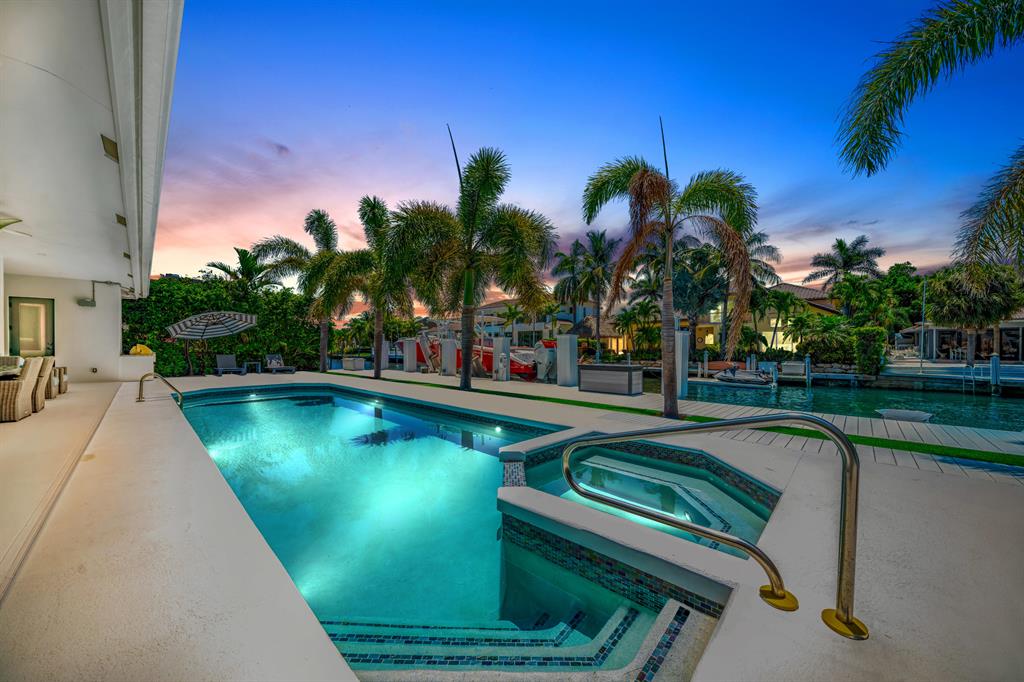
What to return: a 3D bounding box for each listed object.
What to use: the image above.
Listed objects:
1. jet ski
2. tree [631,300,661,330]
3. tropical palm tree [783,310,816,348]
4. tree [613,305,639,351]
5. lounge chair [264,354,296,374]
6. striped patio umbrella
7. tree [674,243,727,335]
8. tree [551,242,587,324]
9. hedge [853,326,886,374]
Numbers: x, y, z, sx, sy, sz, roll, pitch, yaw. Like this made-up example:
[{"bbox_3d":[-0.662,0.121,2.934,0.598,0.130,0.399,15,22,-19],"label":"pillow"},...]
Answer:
[{"bbox_3d":[15.000,2.244,22.261,3.150,1.150,1.200,-1,-1,43],"label":"jet ski"},{"bbox_3d":[10.900,-1.450,27.800,2.400,3.900,2.400,1,-1,-44],"label":"tree"},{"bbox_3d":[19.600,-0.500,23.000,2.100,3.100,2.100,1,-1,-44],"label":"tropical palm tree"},{"bbox_3d":[9.200,-0.950,27.500,2.200,3.800,2.200,1,-1,-44],"label":"tree"},{"bbox_3d":[-10.200,1.010,15.000,0.720,0.800,1.750,1,-1,-44],"label":"lounge chair"},{"bbox_3d":[-11.360,0.100,12.900,2.600,2.500,2.500,1,-1,-44],"label":"striped patio umbrella"},{"bbox_3d":[13.600,-3.000,25.000,4.200,8.400,4.200,1,-1,-44],"label":"tree"},{"bbox_3d":[7.700,-5.461,44.112,5.200,15.200,5.200,0,-1,10],"label":"tree"},{"bbox_3d":[23.500,0.679,22.491,1.600,3.200,2.400,-1,-1,43],"label":"hedge"}]

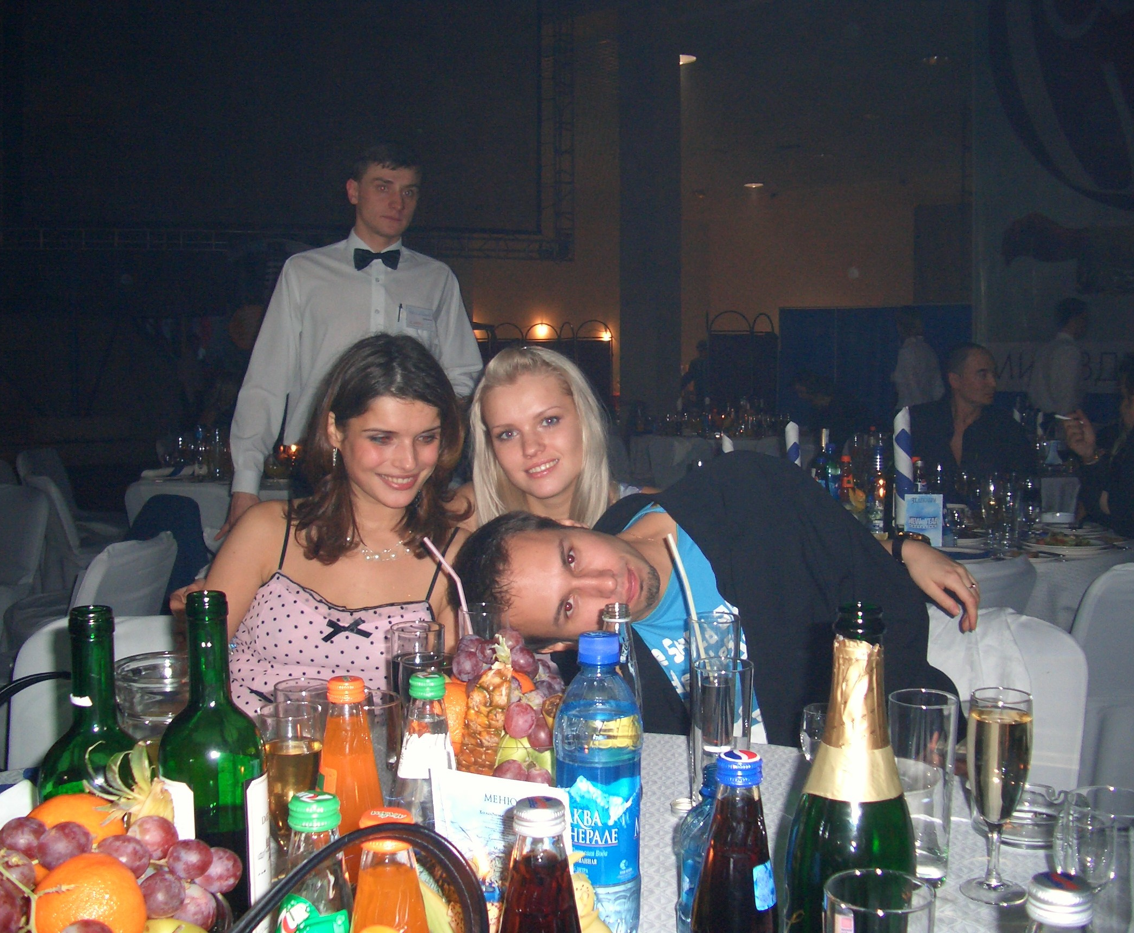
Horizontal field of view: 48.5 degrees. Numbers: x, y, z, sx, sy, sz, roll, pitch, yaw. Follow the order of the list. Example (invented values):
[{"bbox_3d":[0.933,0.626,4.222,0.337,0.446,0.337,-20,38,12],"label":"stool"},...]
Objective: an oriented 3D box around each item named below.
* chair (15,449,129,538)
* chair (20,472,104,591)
[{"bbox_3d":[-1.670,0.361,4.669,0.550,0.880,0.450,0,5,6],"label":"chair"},{"bbox_3d":[-1.860,0.440,4.800,0.490,0.840,0.420,-2,5,-29],"label":"chair"}]

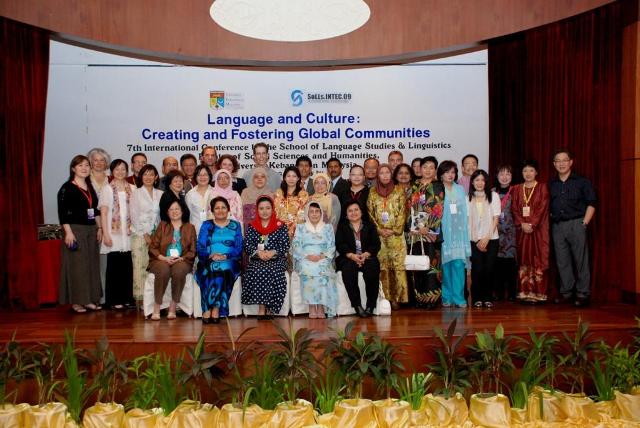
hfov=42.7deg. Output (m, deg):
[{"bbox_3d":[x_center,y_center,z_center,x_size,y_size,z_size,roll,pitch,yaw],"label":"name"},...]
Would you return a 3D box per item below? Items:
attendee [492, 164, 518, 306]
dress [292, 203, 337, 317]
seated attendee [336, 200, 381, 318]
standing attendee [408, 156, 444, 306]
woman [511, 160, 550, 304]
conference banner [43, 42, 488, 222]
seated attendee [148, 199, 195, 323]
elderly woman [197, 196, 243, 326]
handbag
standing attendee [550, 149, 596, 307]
[{"bbox_3d":[2.170,0.226,9.550,0.420,1.600,0.290,0,0,16],"label":"attendee"},{"bbox_3d":[-0.056,0.459,8.350,0.460,1.150,0.700,0,0,-2],"label":"dress"},{"bbox_3d":[0.399,0.443,8.489,0.480,1.155,0.740,-1,1,-5],"label":"seated attendee"},{"bbox_3d":[1.146,0.194,8.889,0.430,1.625,0.300,0,1,10],"label":"standing attendee"},{"bbox_3d":[2.417,0.212,9.400,0.440,1.630,0.310,0,0,14],"label":"woman"},{"bbox_3d":[-0.693,-1.004,10.400,5.670,2.325,0.050,-1,1,-2],"label":"conference banner"},{"bbox_3d":[-1.506,0.439,8.330,0.490,1.190,0.780,0,0,-5],"label":"seated attendee"},{"bbox_3d":[-1.004,0.435,8.179,0.490,1.211,0.750,-1,1,2],"label":"elderly woman"},{"bbox_3d":[1.033,0.413,8.669,0.270,0.371,0.100,-1,1,4],"label":"handbag"},{"bbox_3d":[2.849,0.158,9.200,0.530,1.740,0.320,0,0,21],"label":"standing attendee"}]

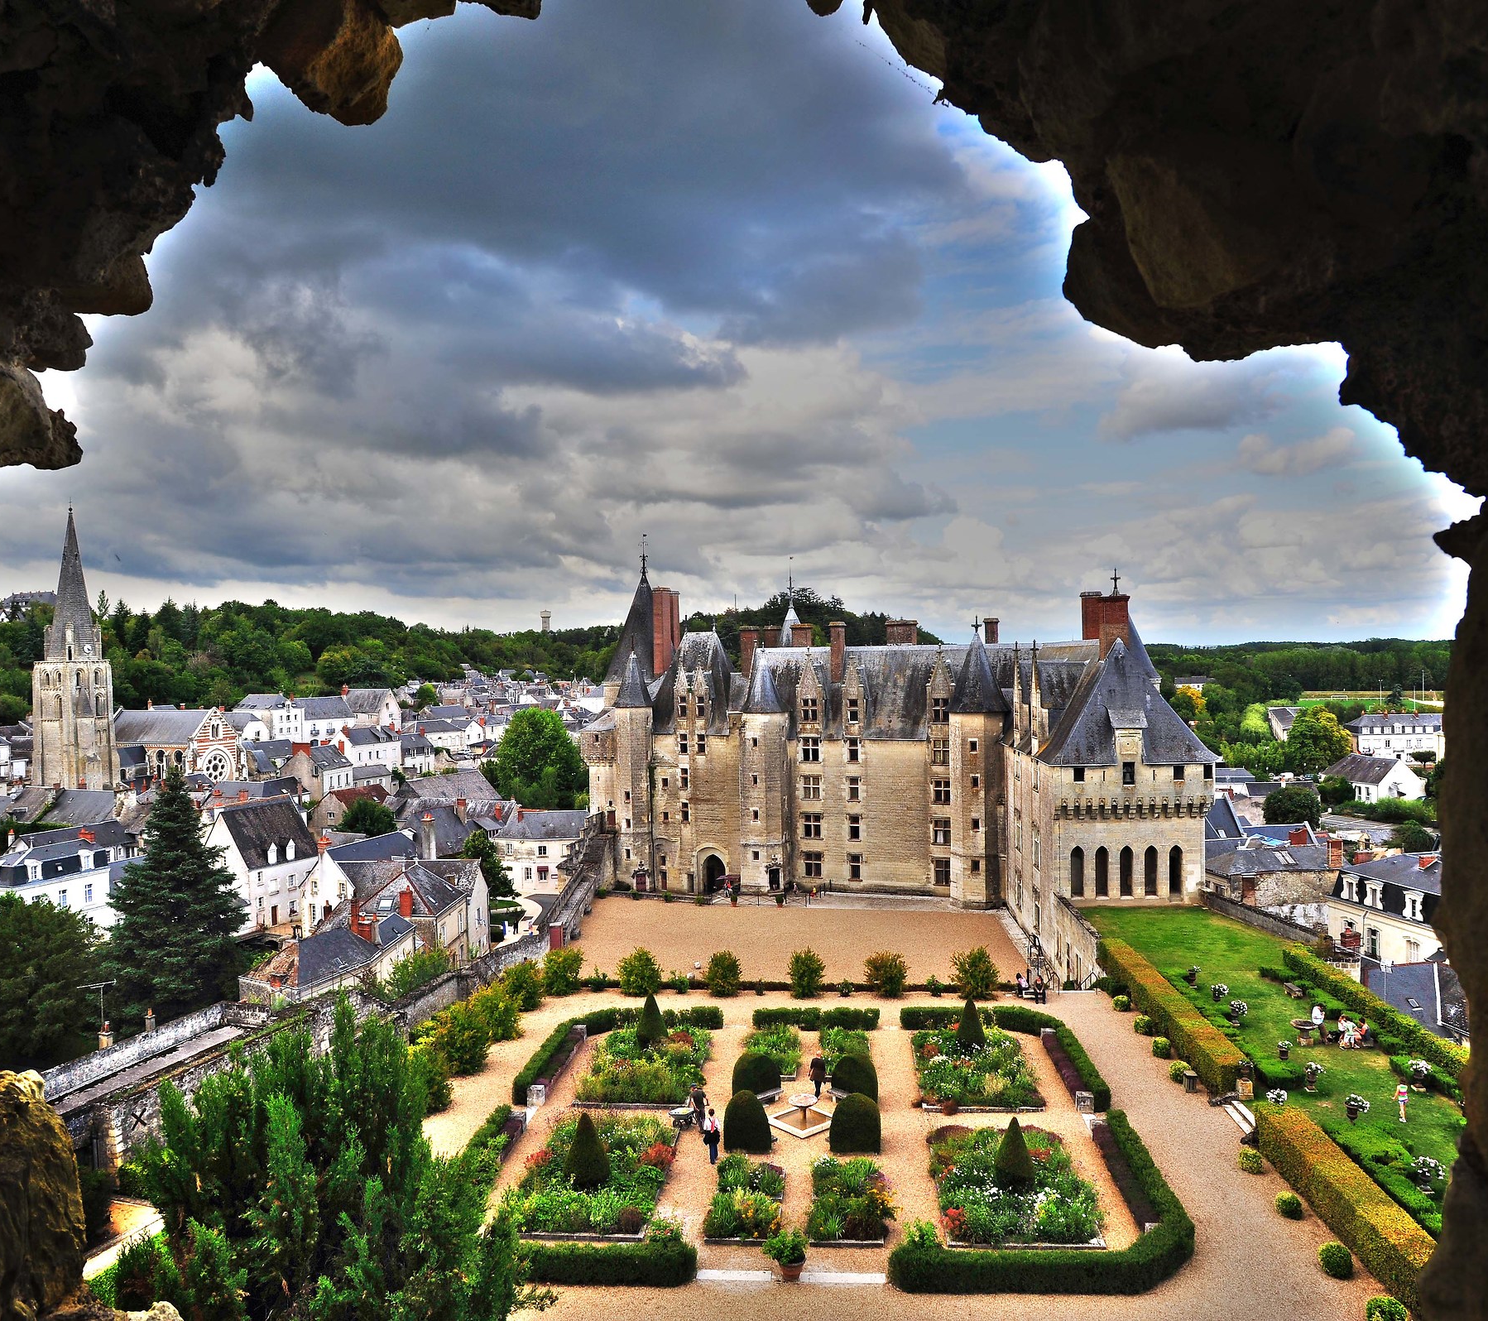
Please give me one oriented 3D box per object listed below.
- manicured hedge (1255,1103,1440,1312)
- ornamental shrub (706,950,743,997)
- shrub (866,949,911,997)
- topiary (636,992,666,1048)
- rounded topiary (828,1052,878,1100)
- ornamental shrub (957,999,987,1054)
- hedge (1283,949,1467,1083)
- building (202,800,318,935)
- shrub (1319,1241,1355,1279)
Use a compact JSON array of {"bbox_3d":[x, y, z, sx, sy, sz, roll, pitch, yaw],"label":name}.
[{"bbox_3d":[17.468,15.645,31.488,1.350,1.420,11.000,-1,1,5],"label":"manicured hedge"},{"bbox_3d":[-0.931,14.746,52.411,1.760,2.050,1.760,0,1,0],"label":"ornamental shrub"},{"bbox_3d":[6.735,14.686,52.311,2.100,2.050,2.100,0,1,0],"label":"shrub"},{"bbox_3d":[-3.979,15.448,47.373,1.320,2.370,1.320,-1,1,5],"label":"topiary"},{"bbox_3d":[4.149,15.703,41.771,1.830,1.640,1.830,-1,1,5],"label":"rounded topiary"},{"bbox_3d":[9.531,15.278,46.236,1.210,2.190,1.210,-1,1,5],"label":"ornamental shrub"},{"bbox_3d":[27.224,15.365,47.823,1.100,1.200,16.500,0,1,4],"label":"hedge"},{"bbox_3d":[-52.428,21.673,117.809,8.200,12.600,9.800,0,1,31],"label":"building"},{"bbox_3d":[15.800,15.977,29.400,0.830,0.860,0.830,-1,1,5],"label":"shrub"}]

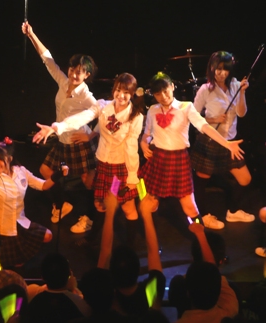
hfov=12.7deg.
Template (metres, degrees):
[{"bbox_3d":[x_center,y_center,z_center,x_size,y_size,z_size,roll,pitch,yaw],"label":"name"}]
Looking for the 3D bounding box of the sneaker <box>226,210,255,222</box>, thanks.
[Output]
[{"bbox_3d":[0.921,0.454,10.208,0.250,0.105,0.095,2,17,8],"label":"sneaker"}]

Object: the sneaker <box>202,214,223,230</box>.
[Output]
[{"bbox_3d":[0.675,0.501,10.055,0.250,0.105,0.095,13,21,36],"label":"sneaker"}]

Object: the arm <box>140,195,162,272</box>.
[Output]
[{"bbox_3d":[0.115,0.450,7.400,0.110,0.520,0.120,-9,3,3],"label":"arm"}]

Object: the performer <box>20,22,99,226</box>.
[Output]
[{"bbox_3d":[-0.594,-0.304,9.781,0.620,1.760,0.520,10,20,29],"label":"performer"}]

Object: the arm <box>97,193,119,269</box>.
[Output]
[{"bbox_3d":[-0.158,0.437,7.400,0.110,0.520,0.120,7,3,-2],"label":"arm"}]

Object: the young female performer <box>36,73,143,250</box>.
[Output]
[{"bbox_3d":[-0.348,0.047,9.136,0.840,1.500,0.480,4,18,11],"label":"young female performer"}]

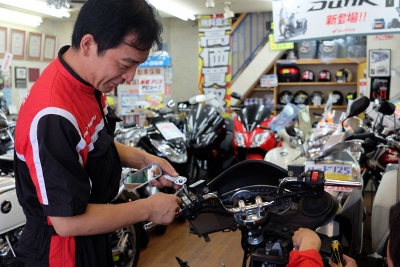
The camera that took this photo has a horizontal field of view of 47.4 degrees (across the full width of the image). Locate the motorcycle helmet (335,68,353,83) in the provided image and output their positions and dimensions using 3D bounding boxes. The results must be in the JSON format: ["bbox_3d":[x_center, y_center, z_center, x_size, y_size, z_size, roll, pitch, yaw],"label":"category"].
[{"bbox_3d":[2.530,-1.015,8.000,0.290,0.250,0.260,-4,6,-45],"label":"motorcycle helmet"}]

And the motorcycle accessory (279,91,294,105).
[{"bbox_3d":[1.560,-0.632,8.206,0.250,0.260,0.300,1,5,14],"label":"motorcycle accessory"}]

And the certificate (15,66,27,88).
[{"bbox_3d":[-2.908,-0.906,7.400,0.030,0.350,0.280,2,5,20],"label":"certificate"}]

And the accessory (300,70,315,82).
[{"bbox_3d":[1.932,-1.021,8.116,0.235,0.215,0.275,2,6,25],"label":"accessory"}]

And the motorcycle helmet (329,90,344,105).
[{"bbox_3d":[2.400,-0.617,8.001,0.250,0.260,0.300,3,6,28],"label":"motorcycle helmet"}]

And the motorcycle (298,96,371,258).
[{"bbox_3d":[1.155,0.362,3.940,0.700,1.160,1.840,1,5,17],"label":"motorcycle"}]

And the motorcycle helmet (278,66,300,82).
[{"bbox_3d":[1.585,-1.043,8.100,0.390,0.280,0.360,1,5,10],"label":"motorcycle helmet"}]

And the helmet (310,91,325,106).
[{"bbox_3d":[2.086,-0.617,8.079,0.250,0.260,0.300,1,5,14],"label":"helmet"}]

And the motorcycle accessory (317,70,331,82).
[{"bbox_3d":[2.209,-1.013,8.049,0.235,0.215,0.275,2,6,25],"label":"motorcycle accessory"}]

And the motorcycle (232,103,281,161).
[{"bbox_3d":[0.900,0.198,6.200,0.730,1.160,2.030,2,6,20],"label":"motorcycle"}]

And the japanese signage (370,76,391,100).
[{"bbox_3d":[3.109,-0.767,7.850,0.340,0.430,0.020,1,5,10],"label":"japanese signage"}]

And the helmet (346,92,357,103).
[{"bbox_3d":[2.691,-0.611,8.000,0.240,0.250,0.280,3,5,32],"label":"helmet"}]

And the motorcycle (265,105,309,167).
[{"bbox_3d":[0.900,0.352,4.700,0.660,1.080,1.700,1,5,13],"label":"motorcycle"}]

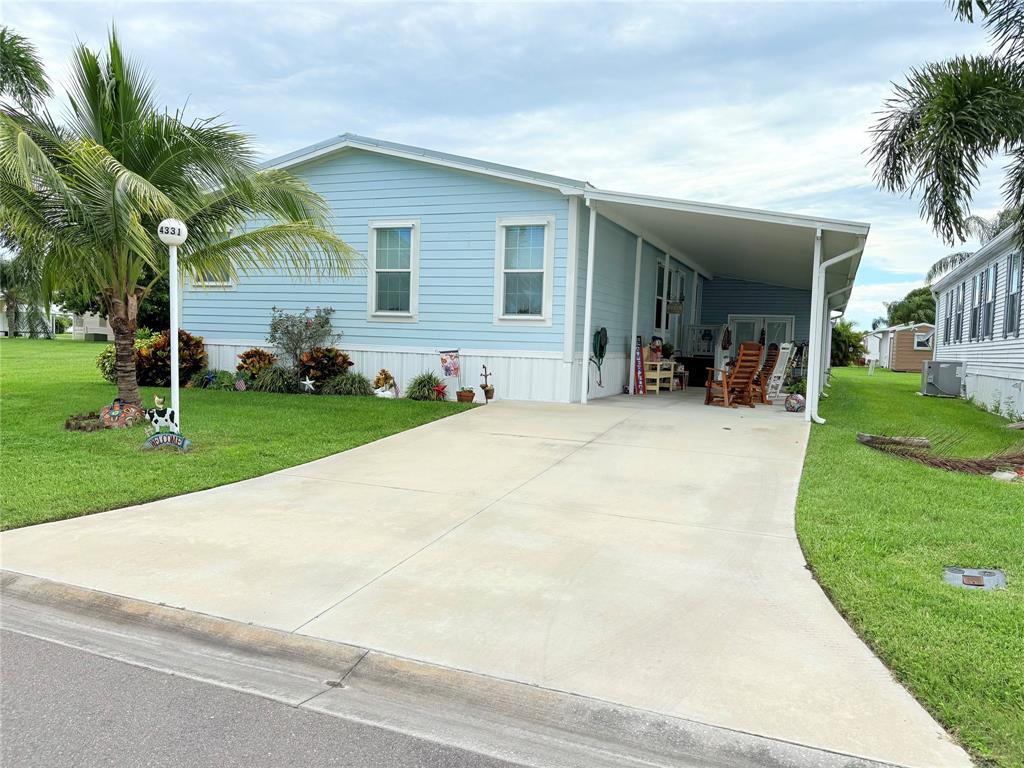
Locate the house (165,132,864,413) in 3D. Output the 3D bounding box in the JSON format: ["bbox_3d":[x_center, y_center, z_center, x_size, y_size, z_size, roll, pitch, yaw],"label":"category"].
[{"bbox_3d":[3.199,-2.464,23.450,13.064,4.701,22.300,3,3,22],"label":"house"}]

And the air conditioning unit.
[{"bbox_3d":[11.977,-0.137,21.386,0.884,0.983,0.950,3,3,22],"label":"air conditioning unit"}]

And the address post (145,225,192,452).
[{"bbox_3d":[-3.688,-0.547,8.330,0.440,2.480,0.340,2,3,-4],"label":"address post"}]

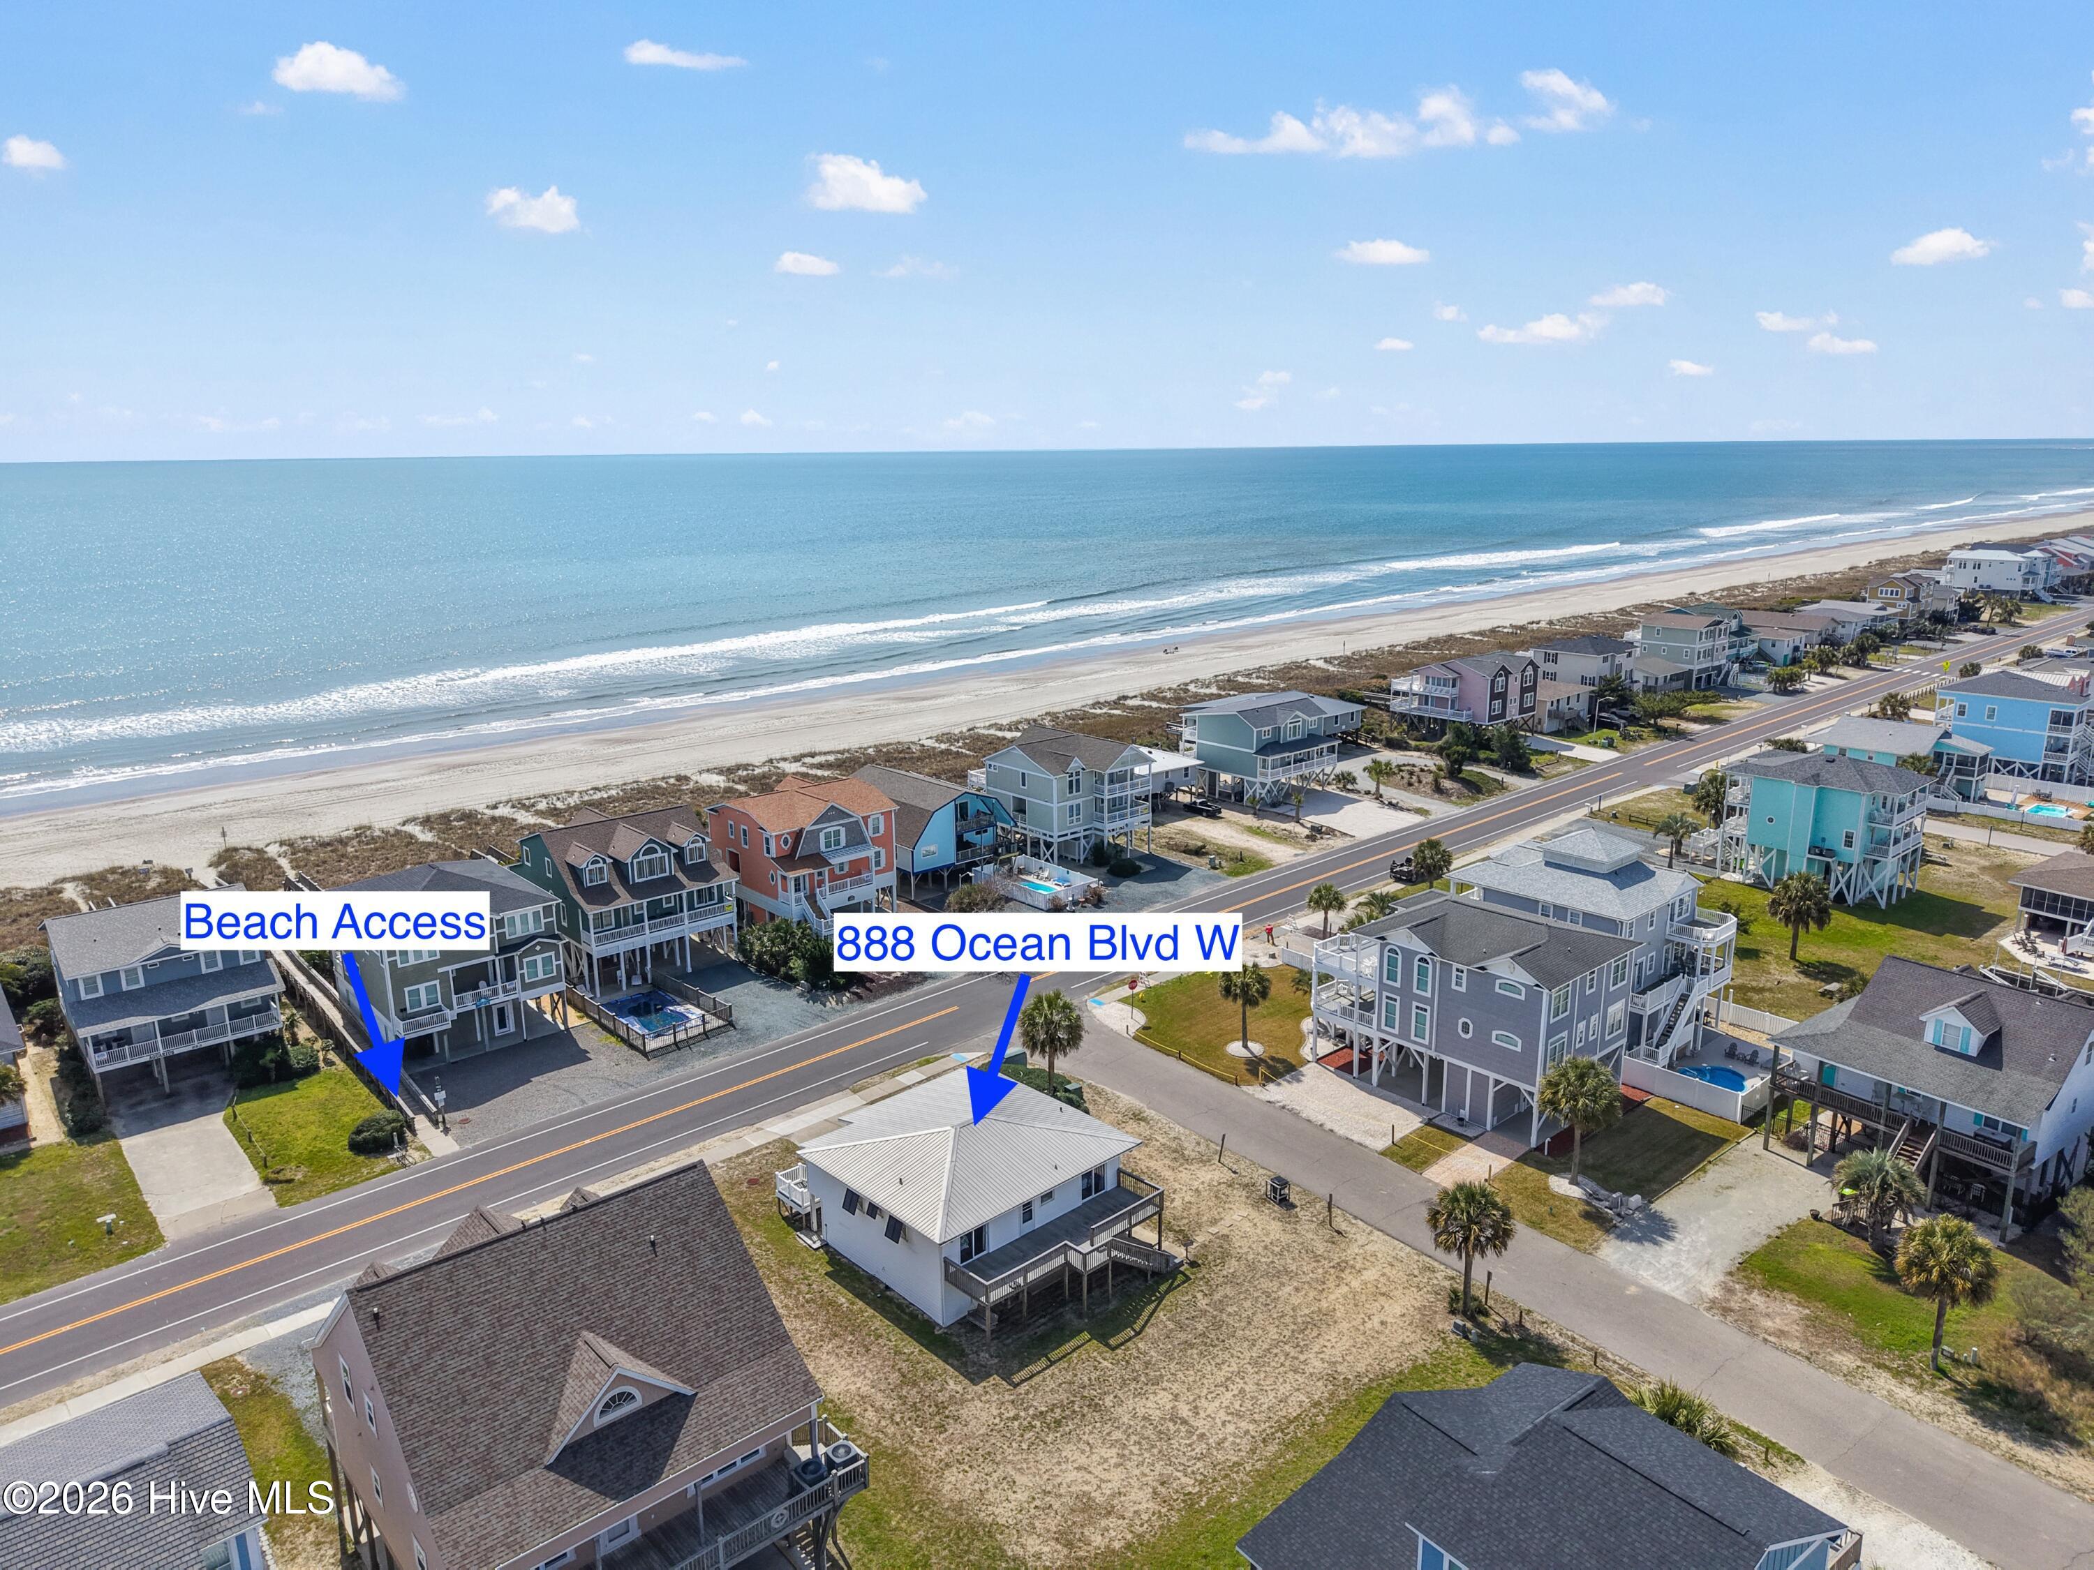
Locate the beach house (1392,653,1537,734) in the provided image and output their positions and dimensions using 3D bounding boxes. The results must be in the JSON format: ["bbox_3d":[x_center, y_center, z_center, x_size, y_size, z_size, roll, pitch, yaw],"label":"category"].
[{"bbox_3d":[57.045,-12.277,197.481,14.000,11.200,15.000,-13,18,-43],"label":"beach house"}]

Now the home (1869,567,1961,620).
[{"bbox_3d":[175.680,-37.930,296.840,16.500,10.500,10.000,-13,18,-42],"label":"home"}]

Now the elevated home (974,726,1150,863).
[{"bbox_3d":[1.833,0.610,140.458,10.718,11.010,16.467,-13,18,-42],"label":"elevated home"}]

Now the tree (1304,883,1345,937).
[{"bbox_3d":[22.498,10.115,117.204,3.365,4.700,3.365,2,13,11],"label":"tree"}]

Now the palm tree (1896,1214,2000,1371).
[{"bbox_3d":[37.970,21.530,61.466,3.682,7.400,3.682,8,16,33],"label":"palm tree"}]

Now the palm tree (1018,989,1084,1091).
[{"bbox_3d":[0.170,16.610,92.870,4.250,7.410,4.250,-1,13,0],"label":"palm tree"}]

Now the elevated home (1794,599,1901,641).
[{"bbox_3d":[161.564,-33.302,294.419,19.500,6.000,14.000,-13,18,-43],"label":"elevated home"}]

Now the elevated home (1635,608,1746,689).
[{"bbox_3d":[101.709,-21.810,232.393,12.277,10.620,13.641,-13,18,-42],"label":"elevated home"}]

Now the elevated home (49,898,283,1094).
[{"bbox_3d":[-61.220,13.870,100.540,12.250,10.670,12.250,-13,18,-43],"label":"elevated home"}]

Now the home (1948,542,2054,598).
[{"bbox_3d":[226.897,-50.485,347.075,11.887,11.497,19.487,-13,18,-42],"label":"home"}]

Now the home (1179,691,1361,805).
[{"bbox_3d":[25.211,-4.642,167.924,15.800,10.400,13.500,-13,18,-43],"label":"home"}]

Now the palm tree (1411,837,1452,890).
[{"bbox_3d":[32.960,7.090,124.030,3.500,4.900,3.500,-1,13,0],"label":"palm tree"}]

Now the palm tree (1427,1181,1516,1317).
[{"bbox_3d":[19.189,21.017,65.870,3.826,6.800,3.826,4,14,17],"label":"palm tree"}]

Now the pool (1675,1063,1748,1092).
[{"bbox_3d":[40.199,18.418,88.322,5.200,1.100,4.500,-12,17,-40],"label":"pool"}]

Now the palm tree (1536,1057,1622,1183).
[{"bbox_3d":[27.810,17.510,75.150,4.500,7.000,4.500,-1,13,0],"label":"palm tree"}]

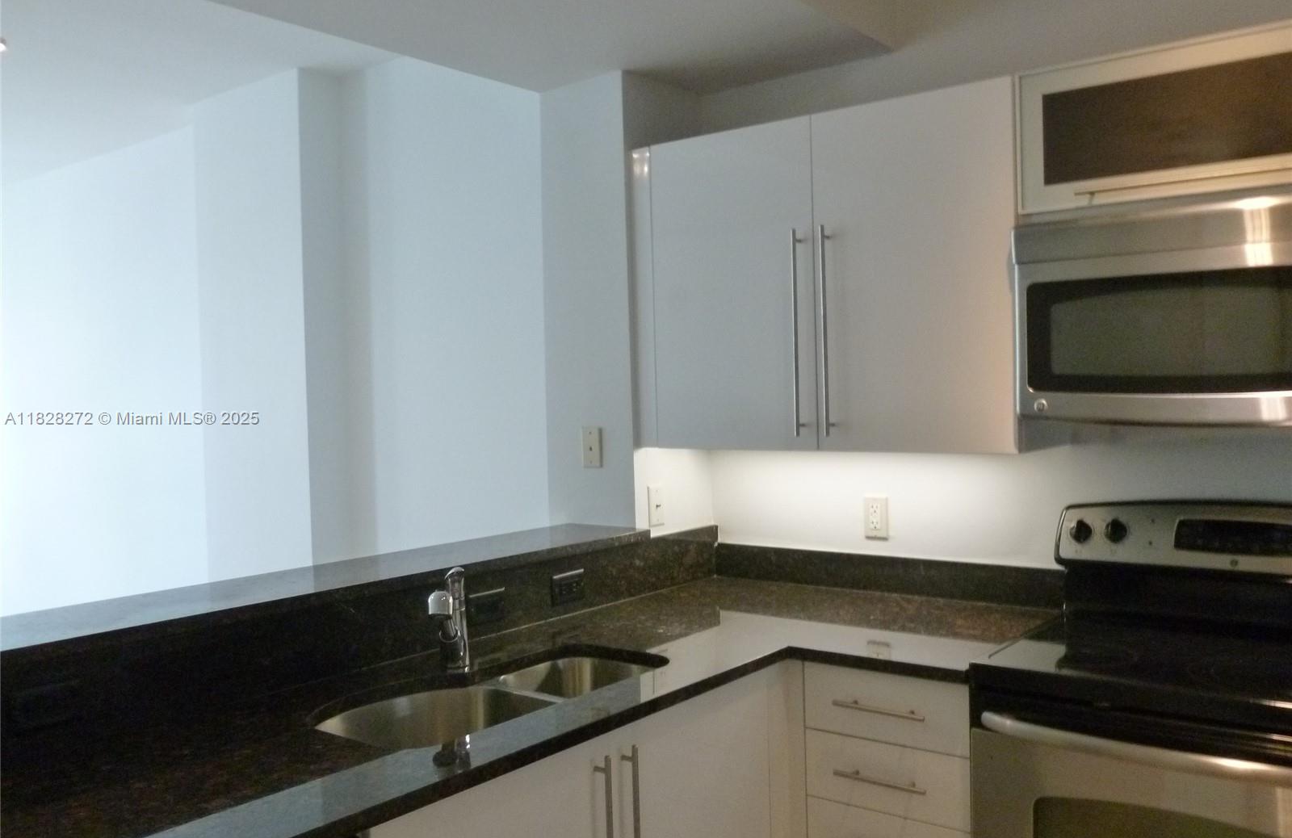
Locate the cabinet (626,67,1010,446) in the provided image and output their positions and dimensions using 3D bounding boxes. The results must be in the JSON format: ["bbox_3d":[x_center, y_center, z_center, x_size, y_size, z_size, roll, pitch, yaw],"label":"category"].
[{"bbox_3d":[0.488,-0.329,2.658,1.013,0.803,0.345,0,1,38],"label":"cabinet"}]

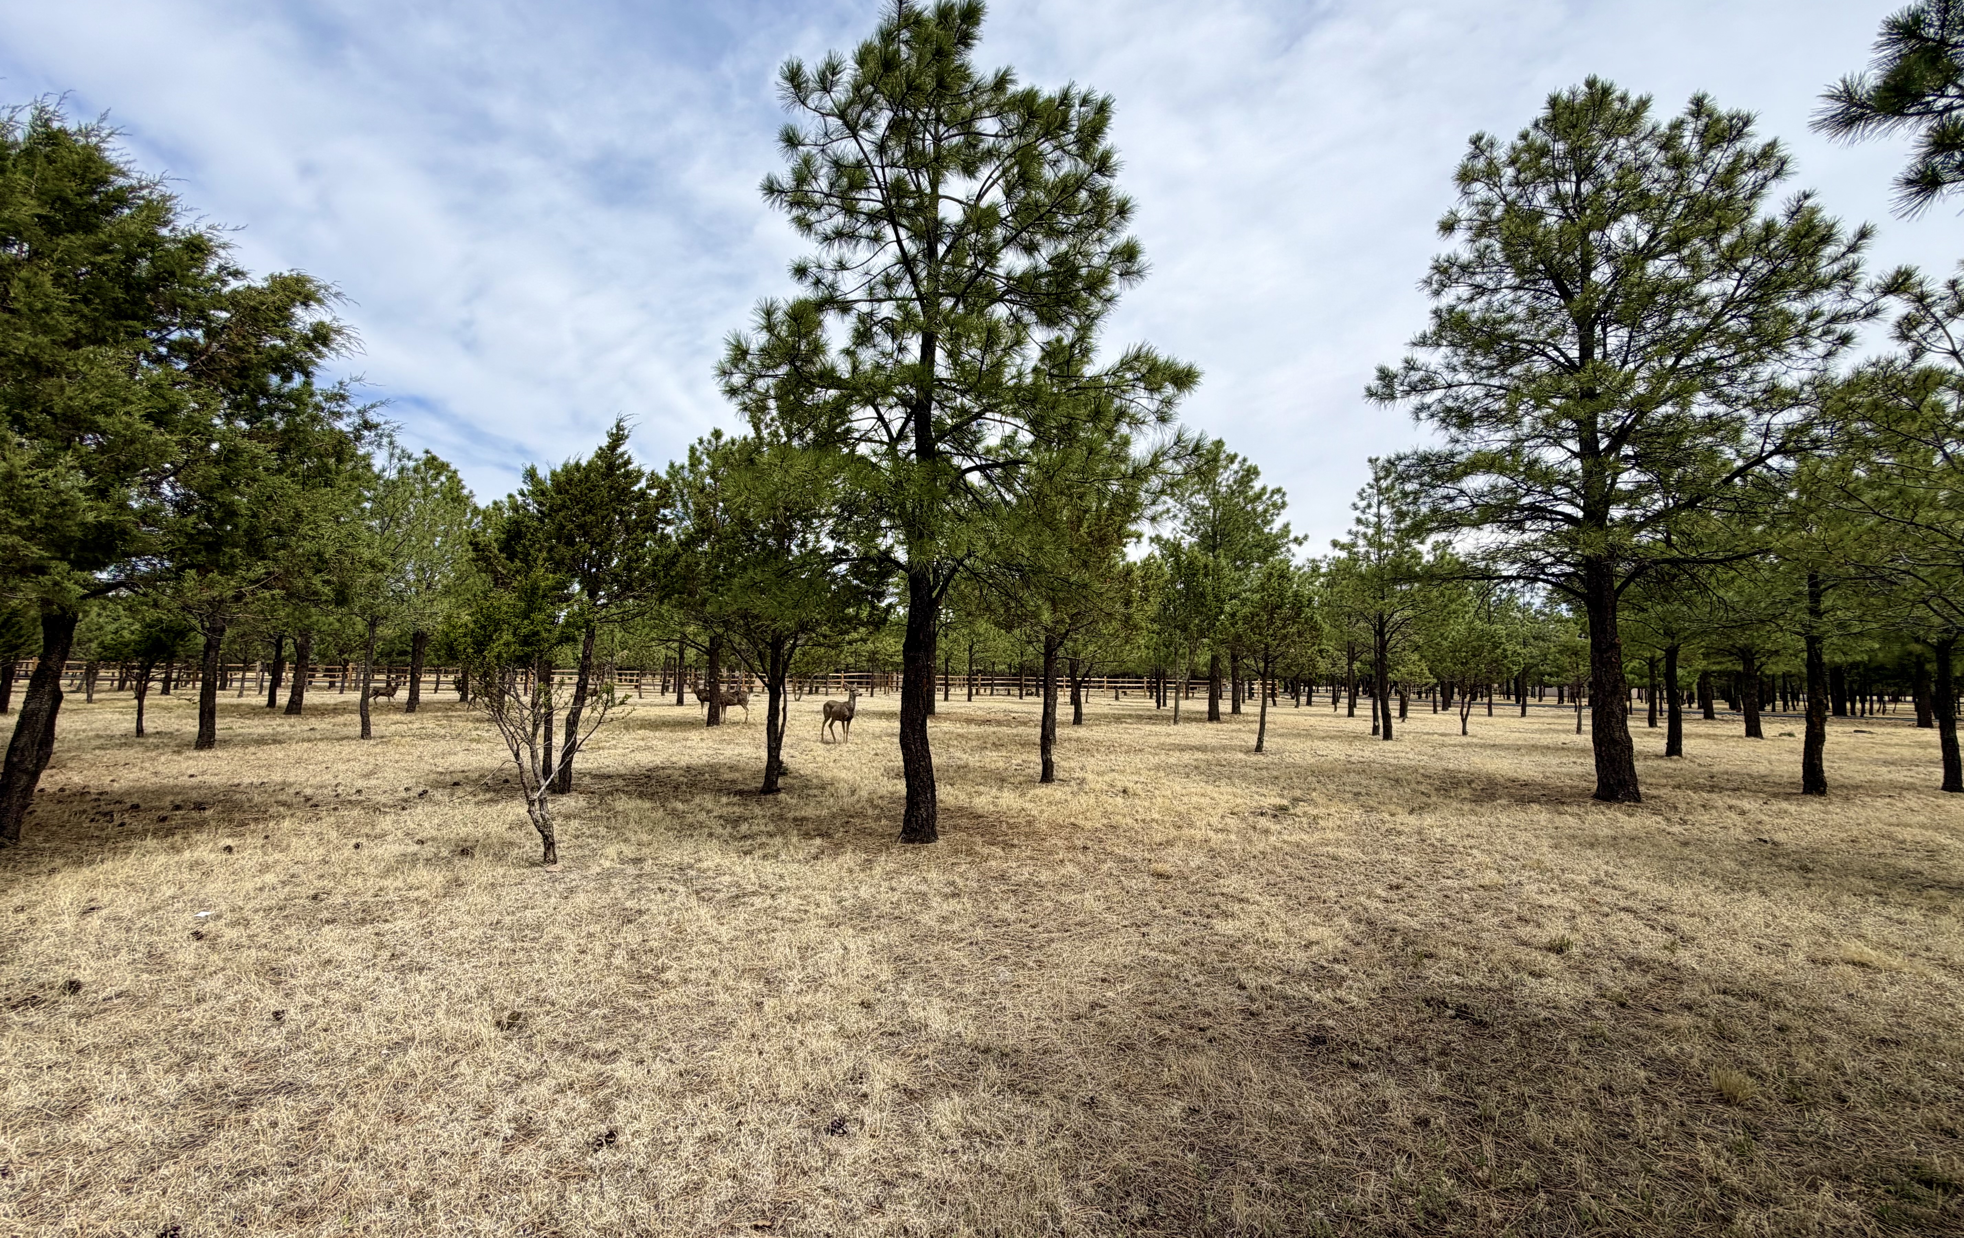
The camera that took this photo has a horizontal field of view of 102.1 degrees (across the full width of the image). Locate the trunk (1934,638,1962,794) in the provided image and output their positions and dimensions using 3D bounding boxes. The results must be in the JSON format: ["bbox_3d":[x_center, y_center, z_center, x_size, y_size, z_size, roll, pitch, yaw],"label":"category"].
[{"bbox_3d":[13.582,1.342,11.170,0.270,2.188,0.280,4,-5,-39],"label":"trunk"}]

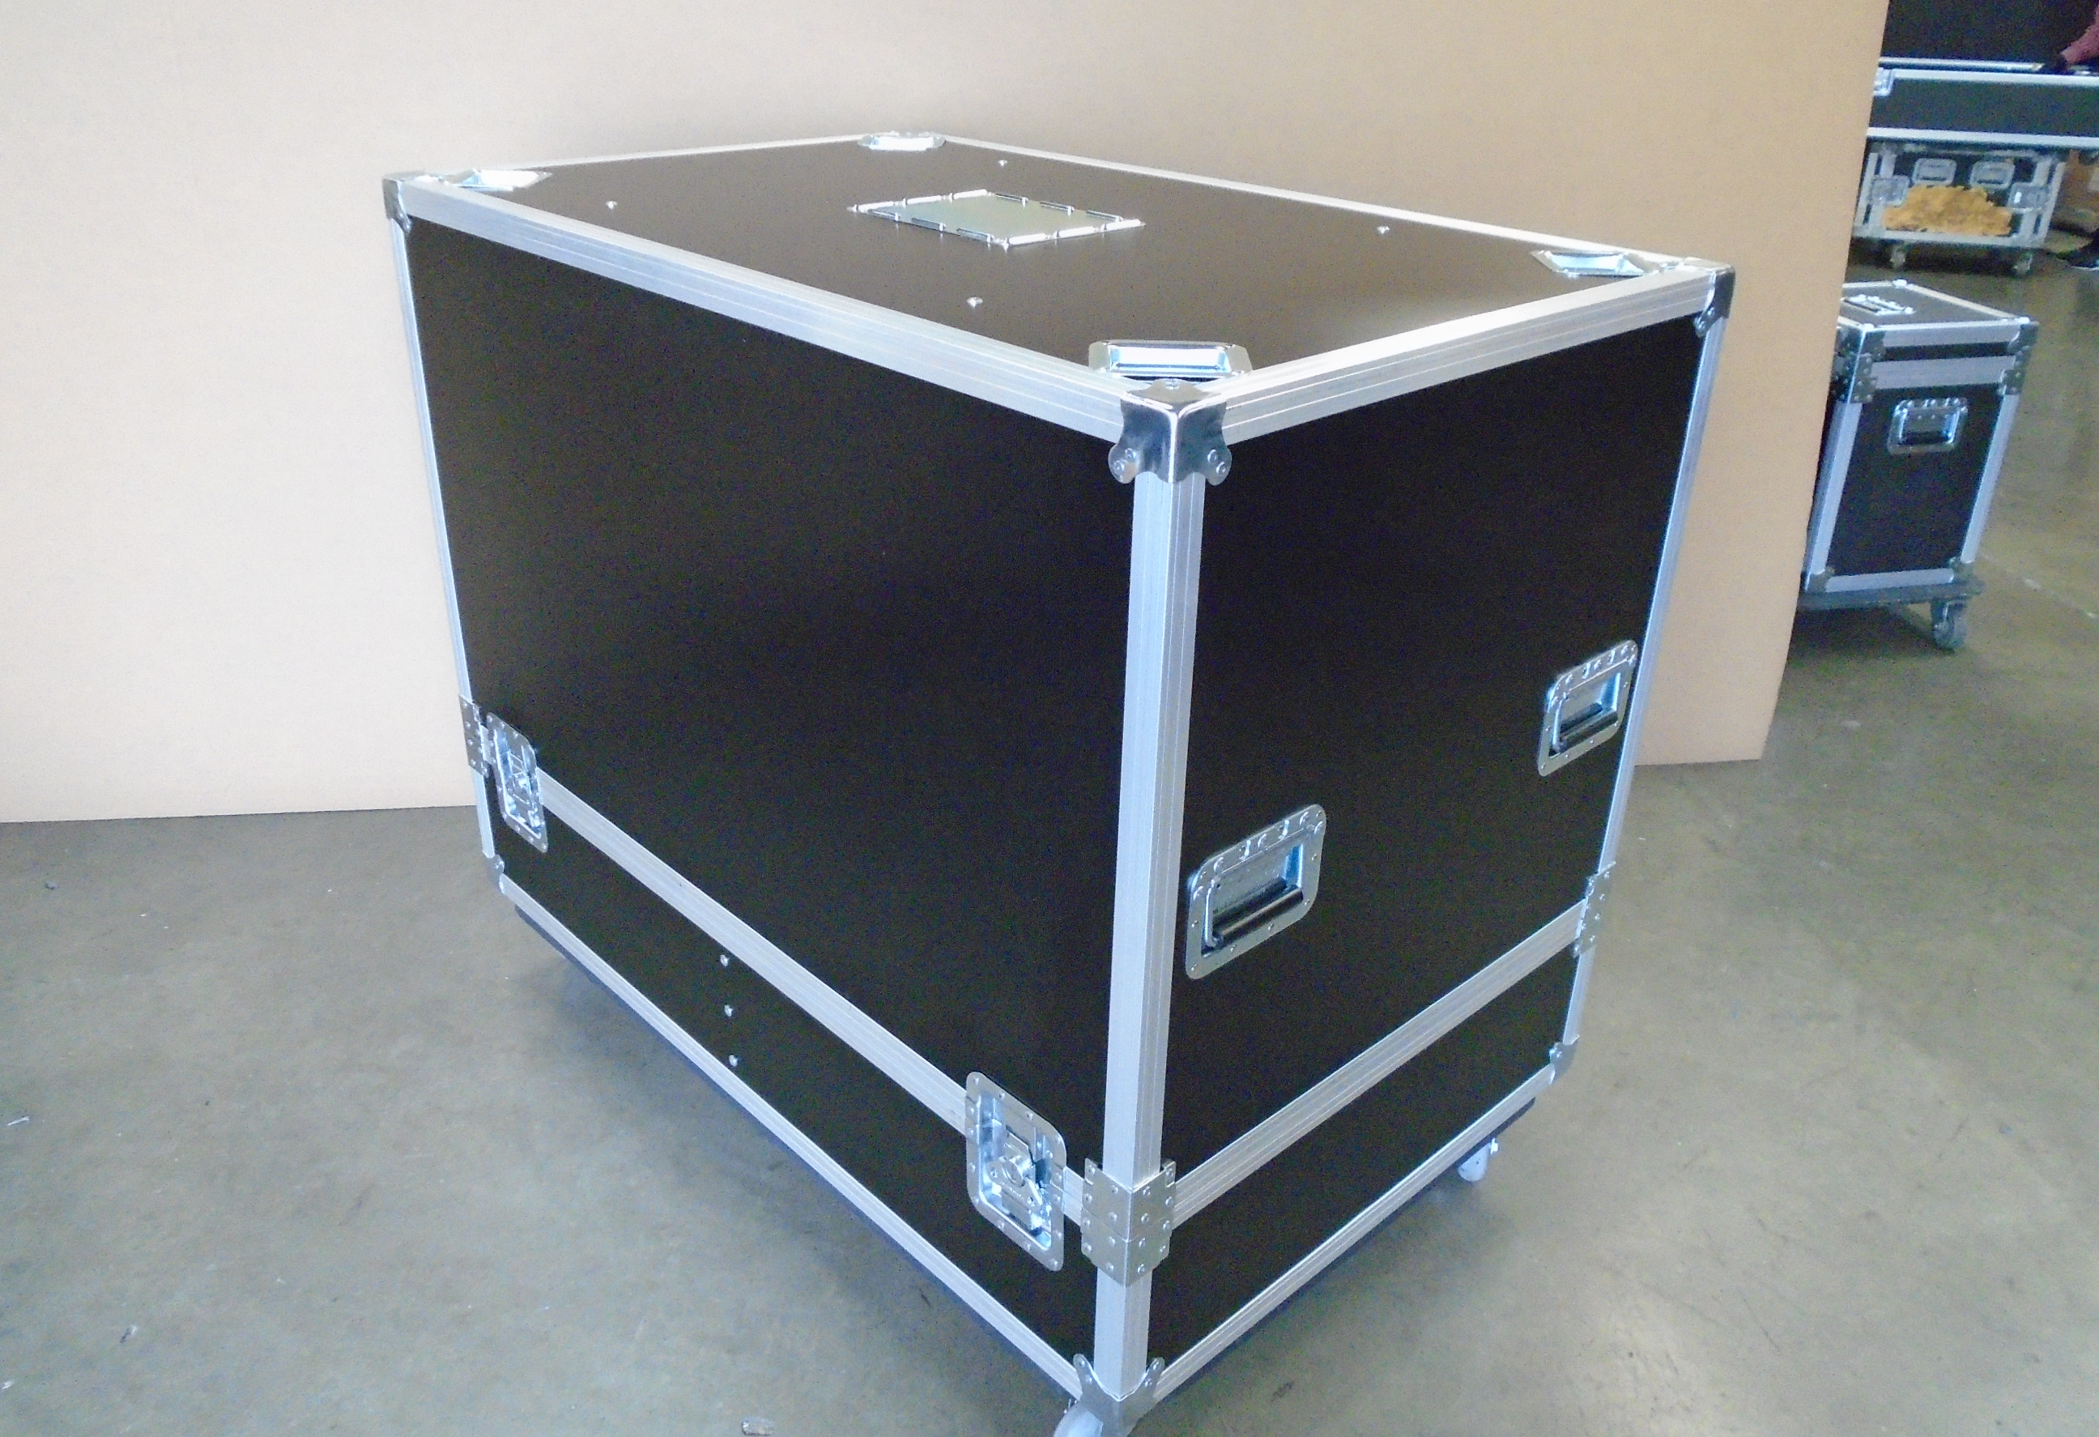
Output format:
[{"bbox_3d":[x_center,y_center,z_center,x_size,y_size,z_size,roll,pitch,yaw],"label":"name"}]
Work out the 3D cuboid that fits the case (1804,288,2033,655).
[{"bbox_3d":[1.681,-0.527,3.330,0.392,0.690,0.417,-4,27,-11],"label":"case"}]

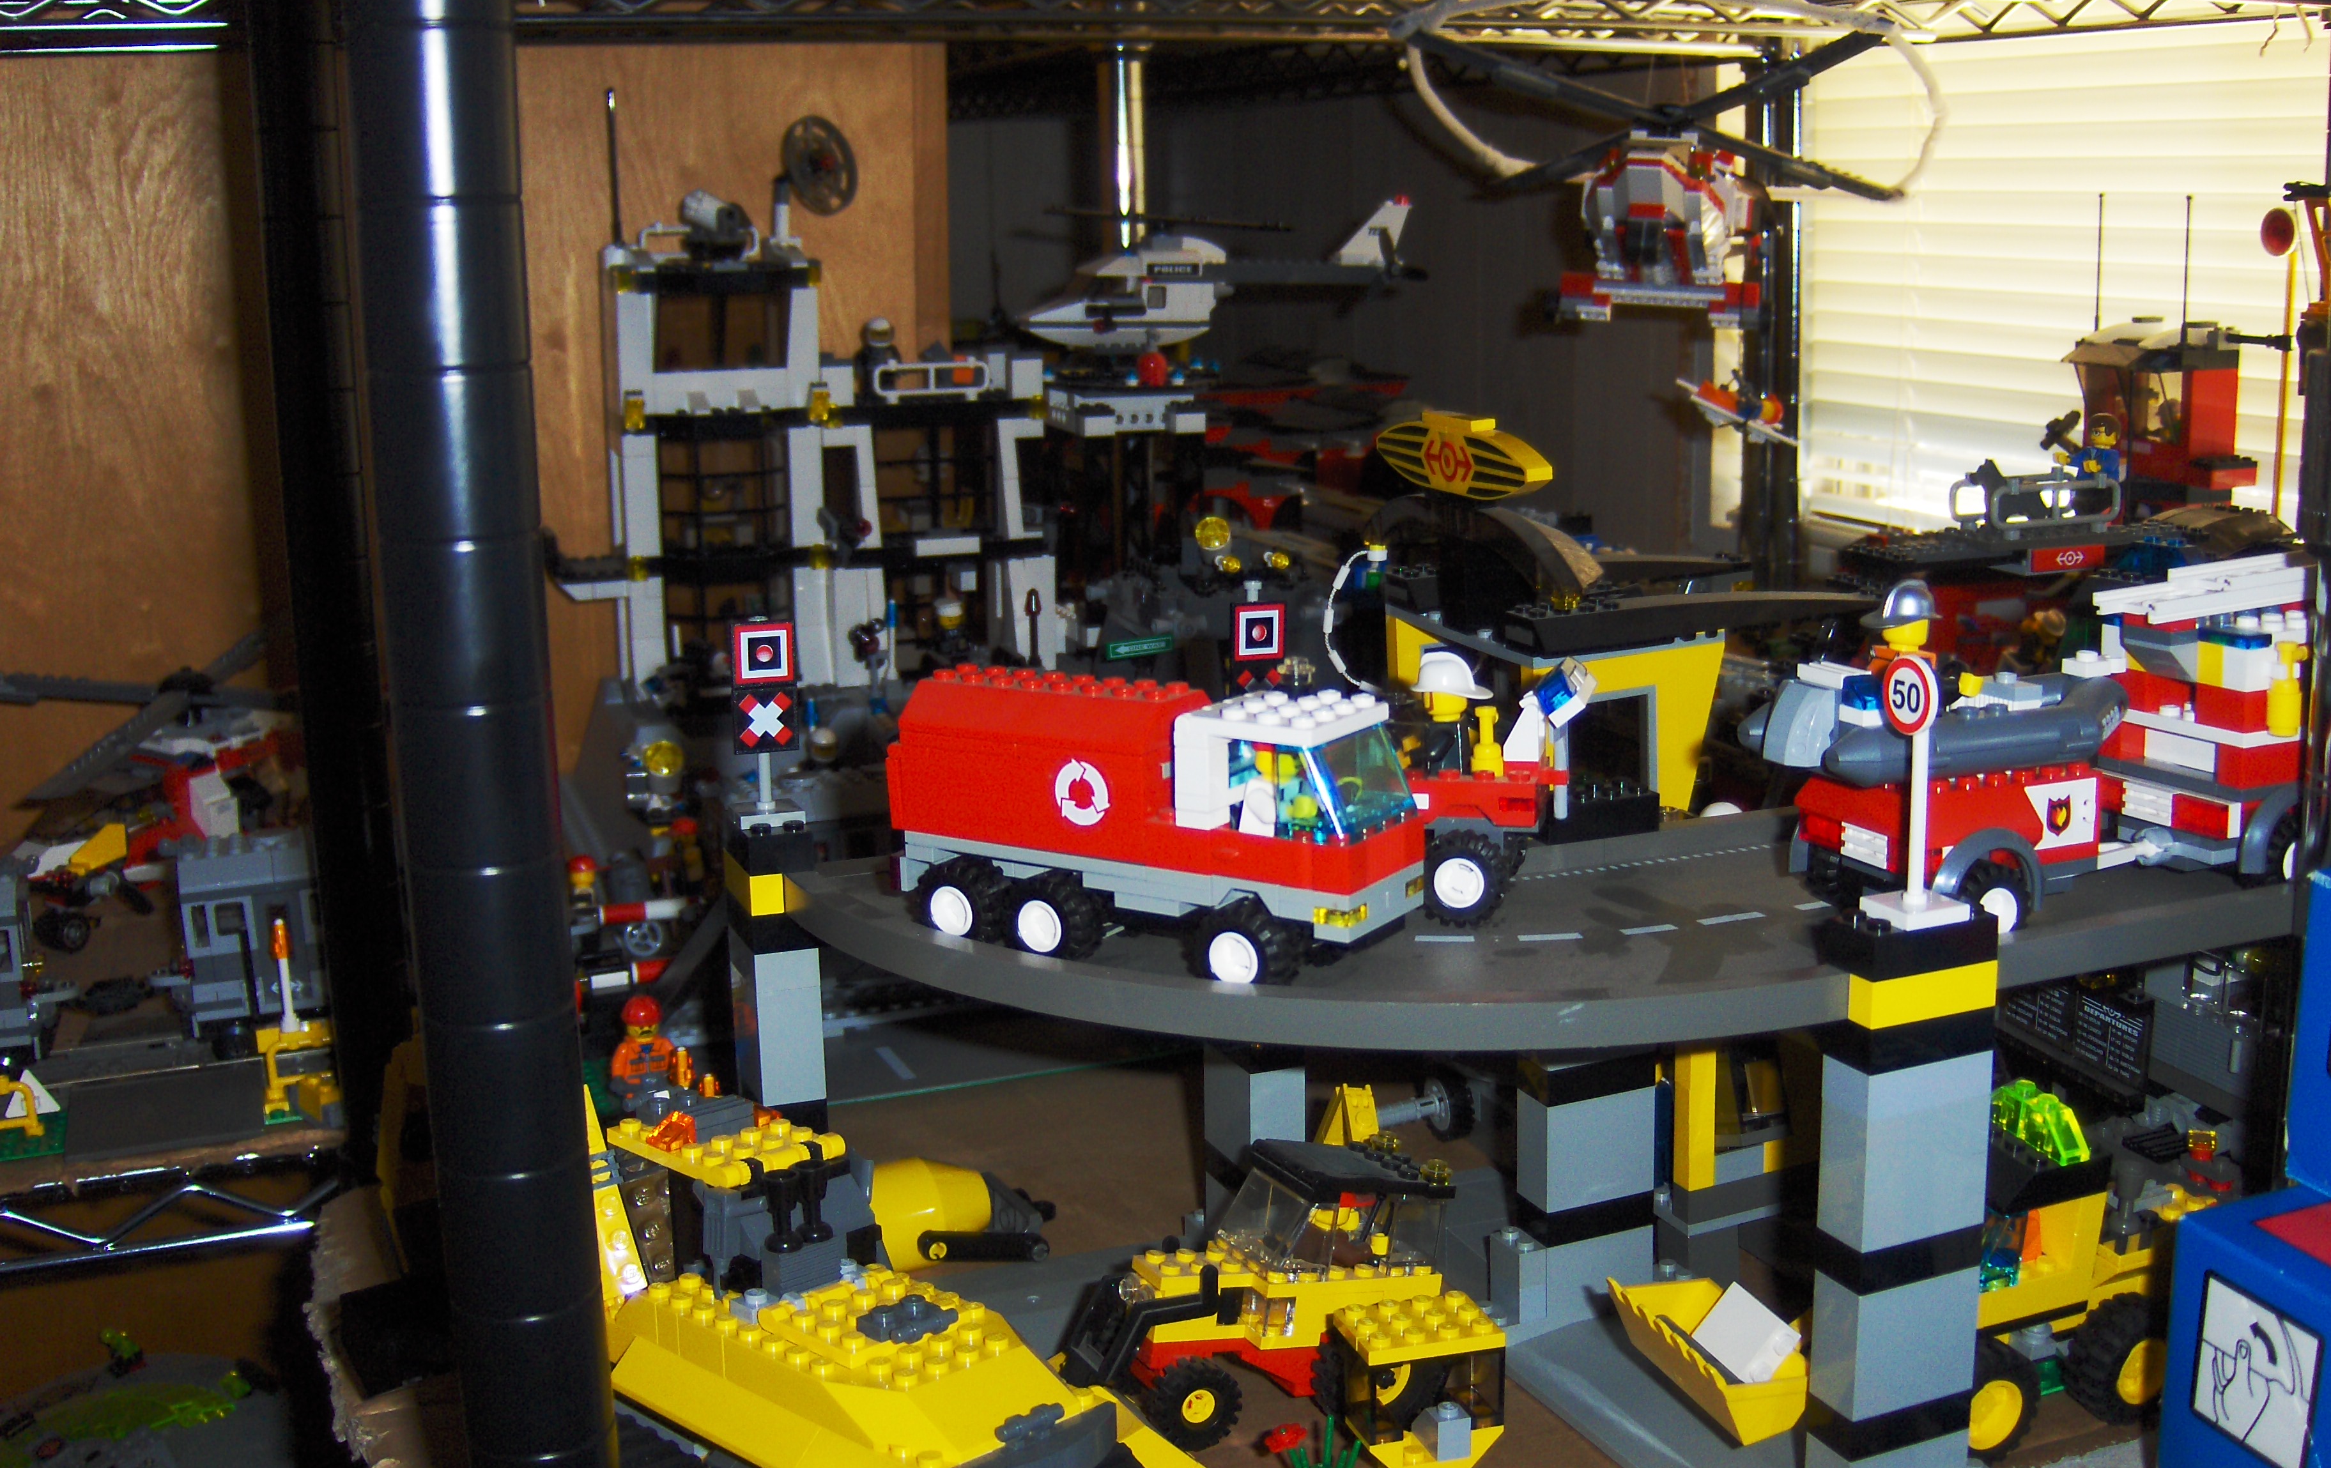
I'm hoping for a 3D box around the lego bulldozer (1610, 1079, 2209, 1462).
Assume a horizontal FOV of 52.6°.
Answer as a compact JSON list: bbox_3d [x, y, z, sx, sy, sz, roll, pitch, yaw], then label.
[{"bbox_3d":[0.190,0.126,0.574,0.152,0.081,0.060,-5,13,-18],"label":"lego bulldozer"}]

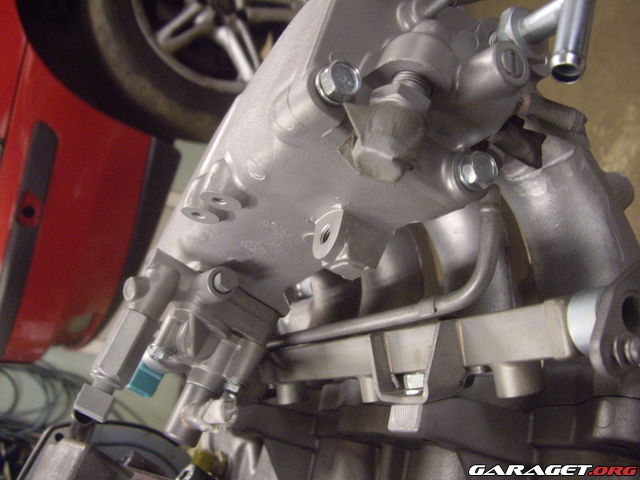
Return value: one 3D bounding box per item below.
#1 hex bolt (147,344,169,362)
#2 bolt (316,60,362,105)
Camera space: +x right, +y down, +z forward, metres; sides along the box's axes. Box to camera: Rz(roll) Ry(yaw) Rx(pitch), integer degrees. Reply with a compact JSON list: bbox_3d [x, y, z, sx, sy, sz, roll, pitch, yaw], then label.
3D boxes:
[{"bbox_3d":[-0.101,0.071,0.440,0.014,0.014,0.008,90,-160,-56],"label":"hex bolt"},{"bbox_3d":[0.007,-0.062,0.275,0.009,0.017,0.017,163,108,-65],"label":"bolt"}]

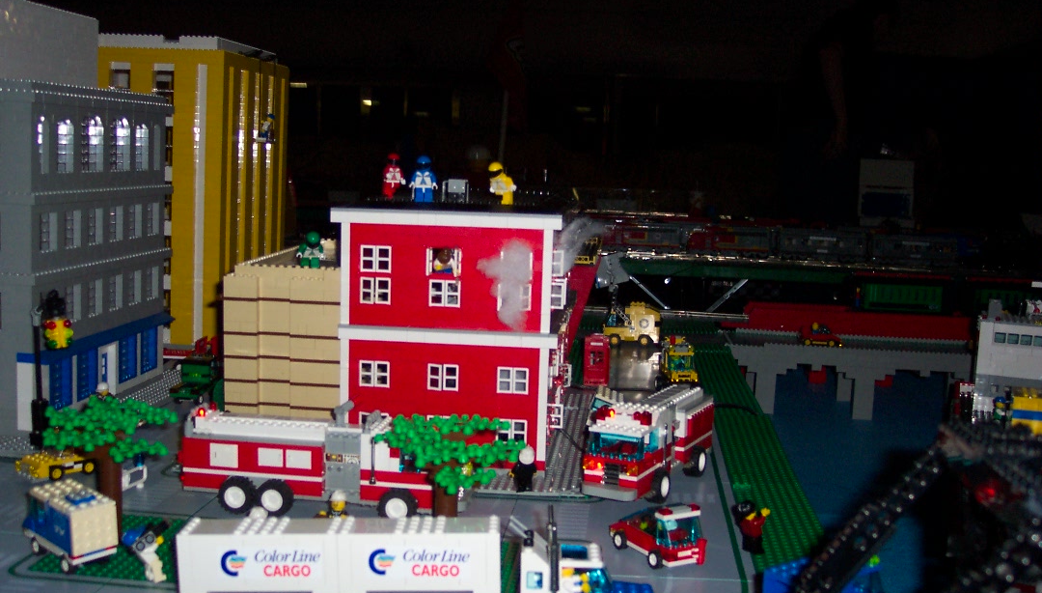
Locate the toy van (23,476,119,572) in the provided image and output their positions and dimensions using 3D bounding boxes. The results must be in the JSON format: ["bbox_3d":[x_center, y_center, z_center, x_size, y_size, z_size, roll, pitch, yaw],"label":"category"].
[{"bbox_3d":[-0.329,0.165,0.801,0.080,0.049,0.036,8,10,41],"label":"toy van"}]

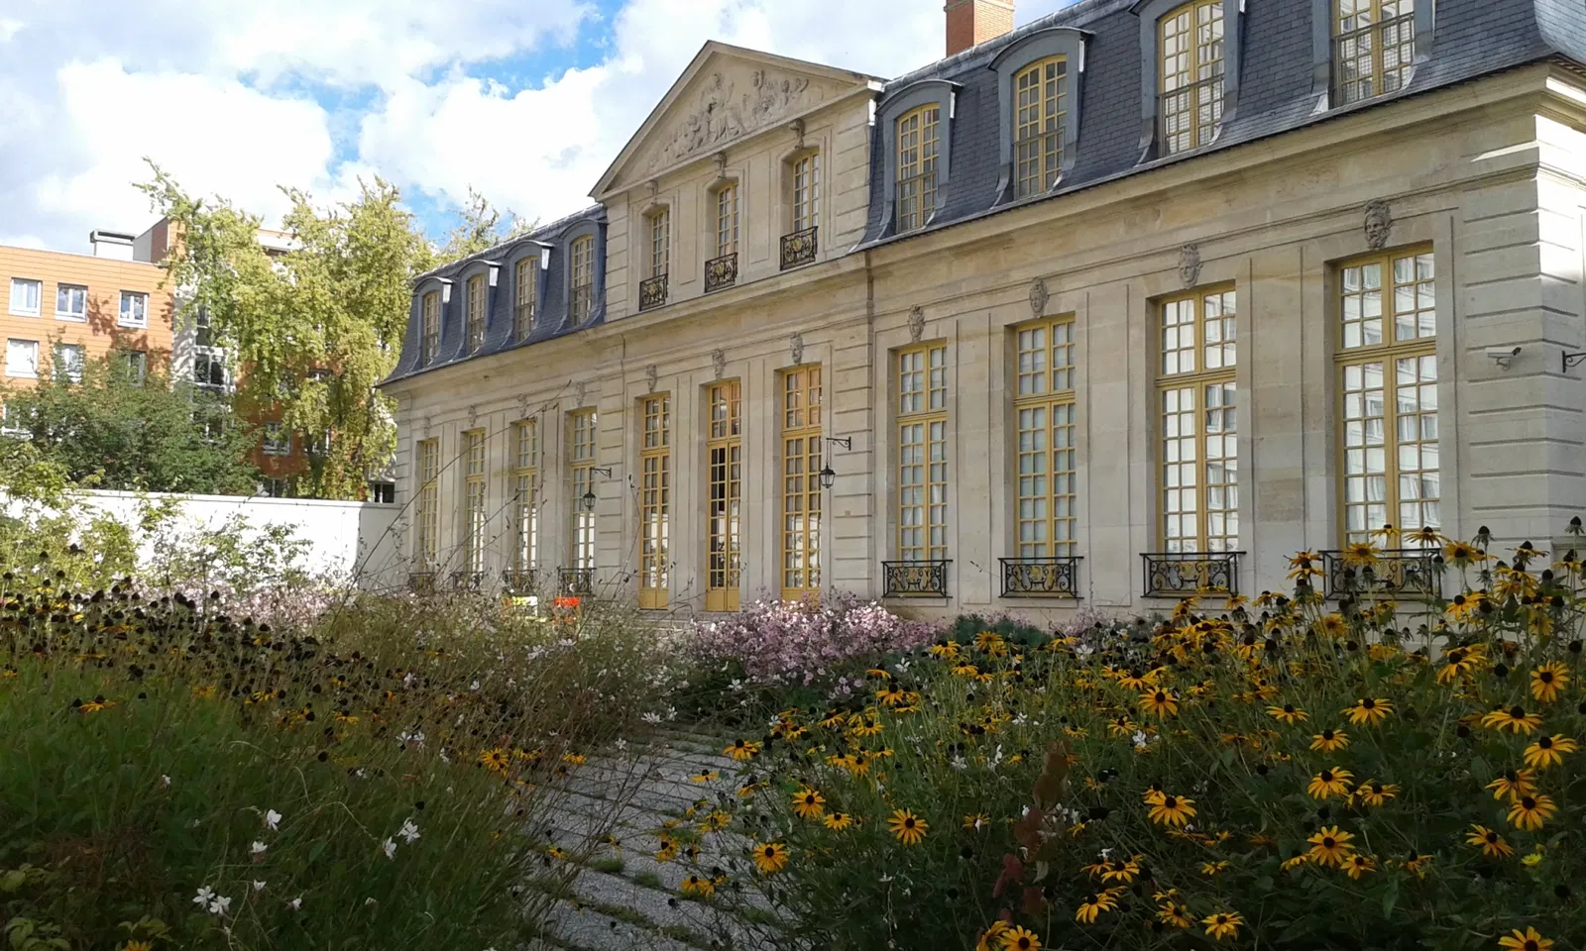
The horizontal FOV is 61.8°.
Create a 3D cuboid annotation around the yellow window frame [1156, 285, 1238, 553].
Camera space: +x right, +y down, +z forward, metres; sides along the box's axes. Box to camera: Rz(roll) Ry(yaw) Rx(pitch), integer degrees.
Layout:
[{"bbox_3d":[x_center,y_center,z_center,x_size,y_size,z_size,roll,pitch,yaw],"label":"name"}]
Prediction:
[{"bbox_3d":[5.196,-0.443,16.750,0.140,3.797,1.280,4,-6,-39],"label":"yellow window frame"}]

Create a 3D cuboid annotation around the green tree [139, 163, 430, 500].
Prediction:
[{"bbox_3d":[-18.016,-3.099,46.841,10.330,15.890,9.810,2,-5,-21],"label":"green tree"}]

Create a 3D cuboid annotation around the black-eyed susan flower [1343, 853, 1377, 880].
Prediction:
[{"bbox_3d":[0.915,0.631,2.139,0.058,0.028,0.058,16,21,26],"label":"black-eyed susan flower"}]

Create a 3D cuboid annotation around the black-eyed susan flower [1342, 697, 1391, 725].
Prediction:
[{"bbox_3d":[0.847,0.347,1.950,0.072,0.027,0.072,-2,15,23],"label":"black-eyed susan flower"}]

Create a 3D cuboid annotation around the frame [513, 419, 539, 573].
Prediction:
[{"bbox_3d":[-5.357,0.563,27.135,0.150,3.365,1.188,5,-7,-40],"label":"frame"}]

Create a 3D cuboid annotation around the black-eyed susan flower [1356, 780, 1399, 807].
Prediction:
[{"bbox_3d":[0.888,0.485,2.013,0.064,0.028,0.064,10,17,26],"label":"black-eyed susan flower"}]

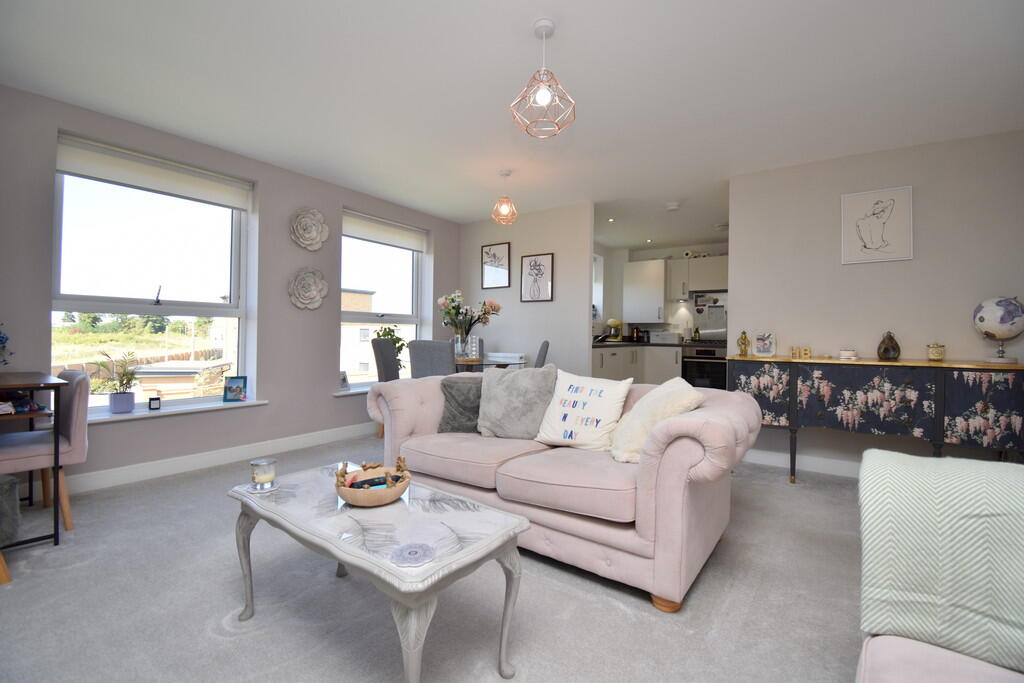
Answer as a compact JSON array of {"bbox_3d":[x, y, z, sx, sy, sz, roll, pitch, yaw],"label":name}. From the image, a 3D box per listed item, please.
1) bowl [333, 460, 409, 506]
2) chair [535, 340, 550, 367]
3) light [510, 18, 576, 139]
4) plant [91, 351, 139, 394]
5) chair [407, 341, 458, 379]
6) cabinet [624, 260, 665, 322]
[{"bbox_3d":[-0.456,0.465,1.405,0.235,0.106,0.235,1,1,-18],"label":"bowl"},{"bbox_3d":[0.054,0.461,4.029,0.580,0.960,0.460,1,1,6],"label":"chair"},{"bbox_3d":[0.137,-1.156,1.850,0.283,0.465,0.283,1,1,0],"label":"light"},{"bbox_3d":[-2.603,0.203,2.794,0.210,0.280,0.240,2,1,36],"label":"plant"},{"bbox_3d":[-0.606,0.465,3.930,0.440,0.960,0.580,1,1,19],"label":"chair"},{"bbox_3d":[2.026,-0.711,6.386,0.600,0.890,0.350,1,1,35],"label":"cabinet"}]

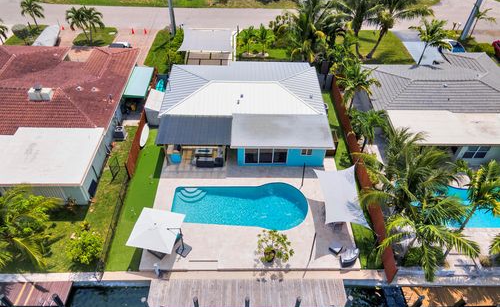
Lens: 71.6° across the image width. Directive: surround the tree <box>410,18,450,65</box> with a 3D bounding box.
[{"bbox_3d":[18.781,-10.907,37.494,3.900,6.900,3.900,0,44,0],"label":"tree"}]

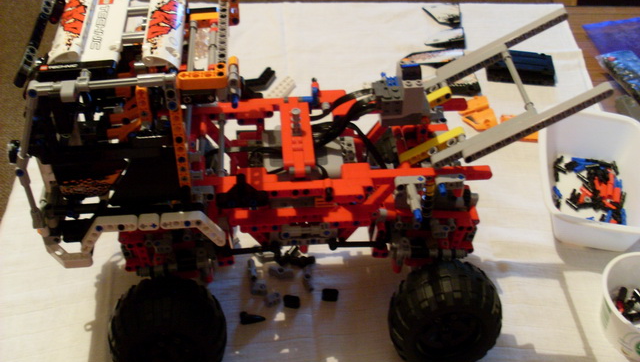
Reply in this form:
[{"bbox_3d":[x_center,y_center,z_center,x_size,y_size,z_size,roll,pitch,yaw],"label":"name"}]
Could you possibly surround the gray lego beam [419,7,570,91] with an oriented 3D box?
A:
[{"bbox_3d":[0.150,-0.112,0.621,0.144,0.008,0.016,-26,40,16],"label":"gray lego beam"}]

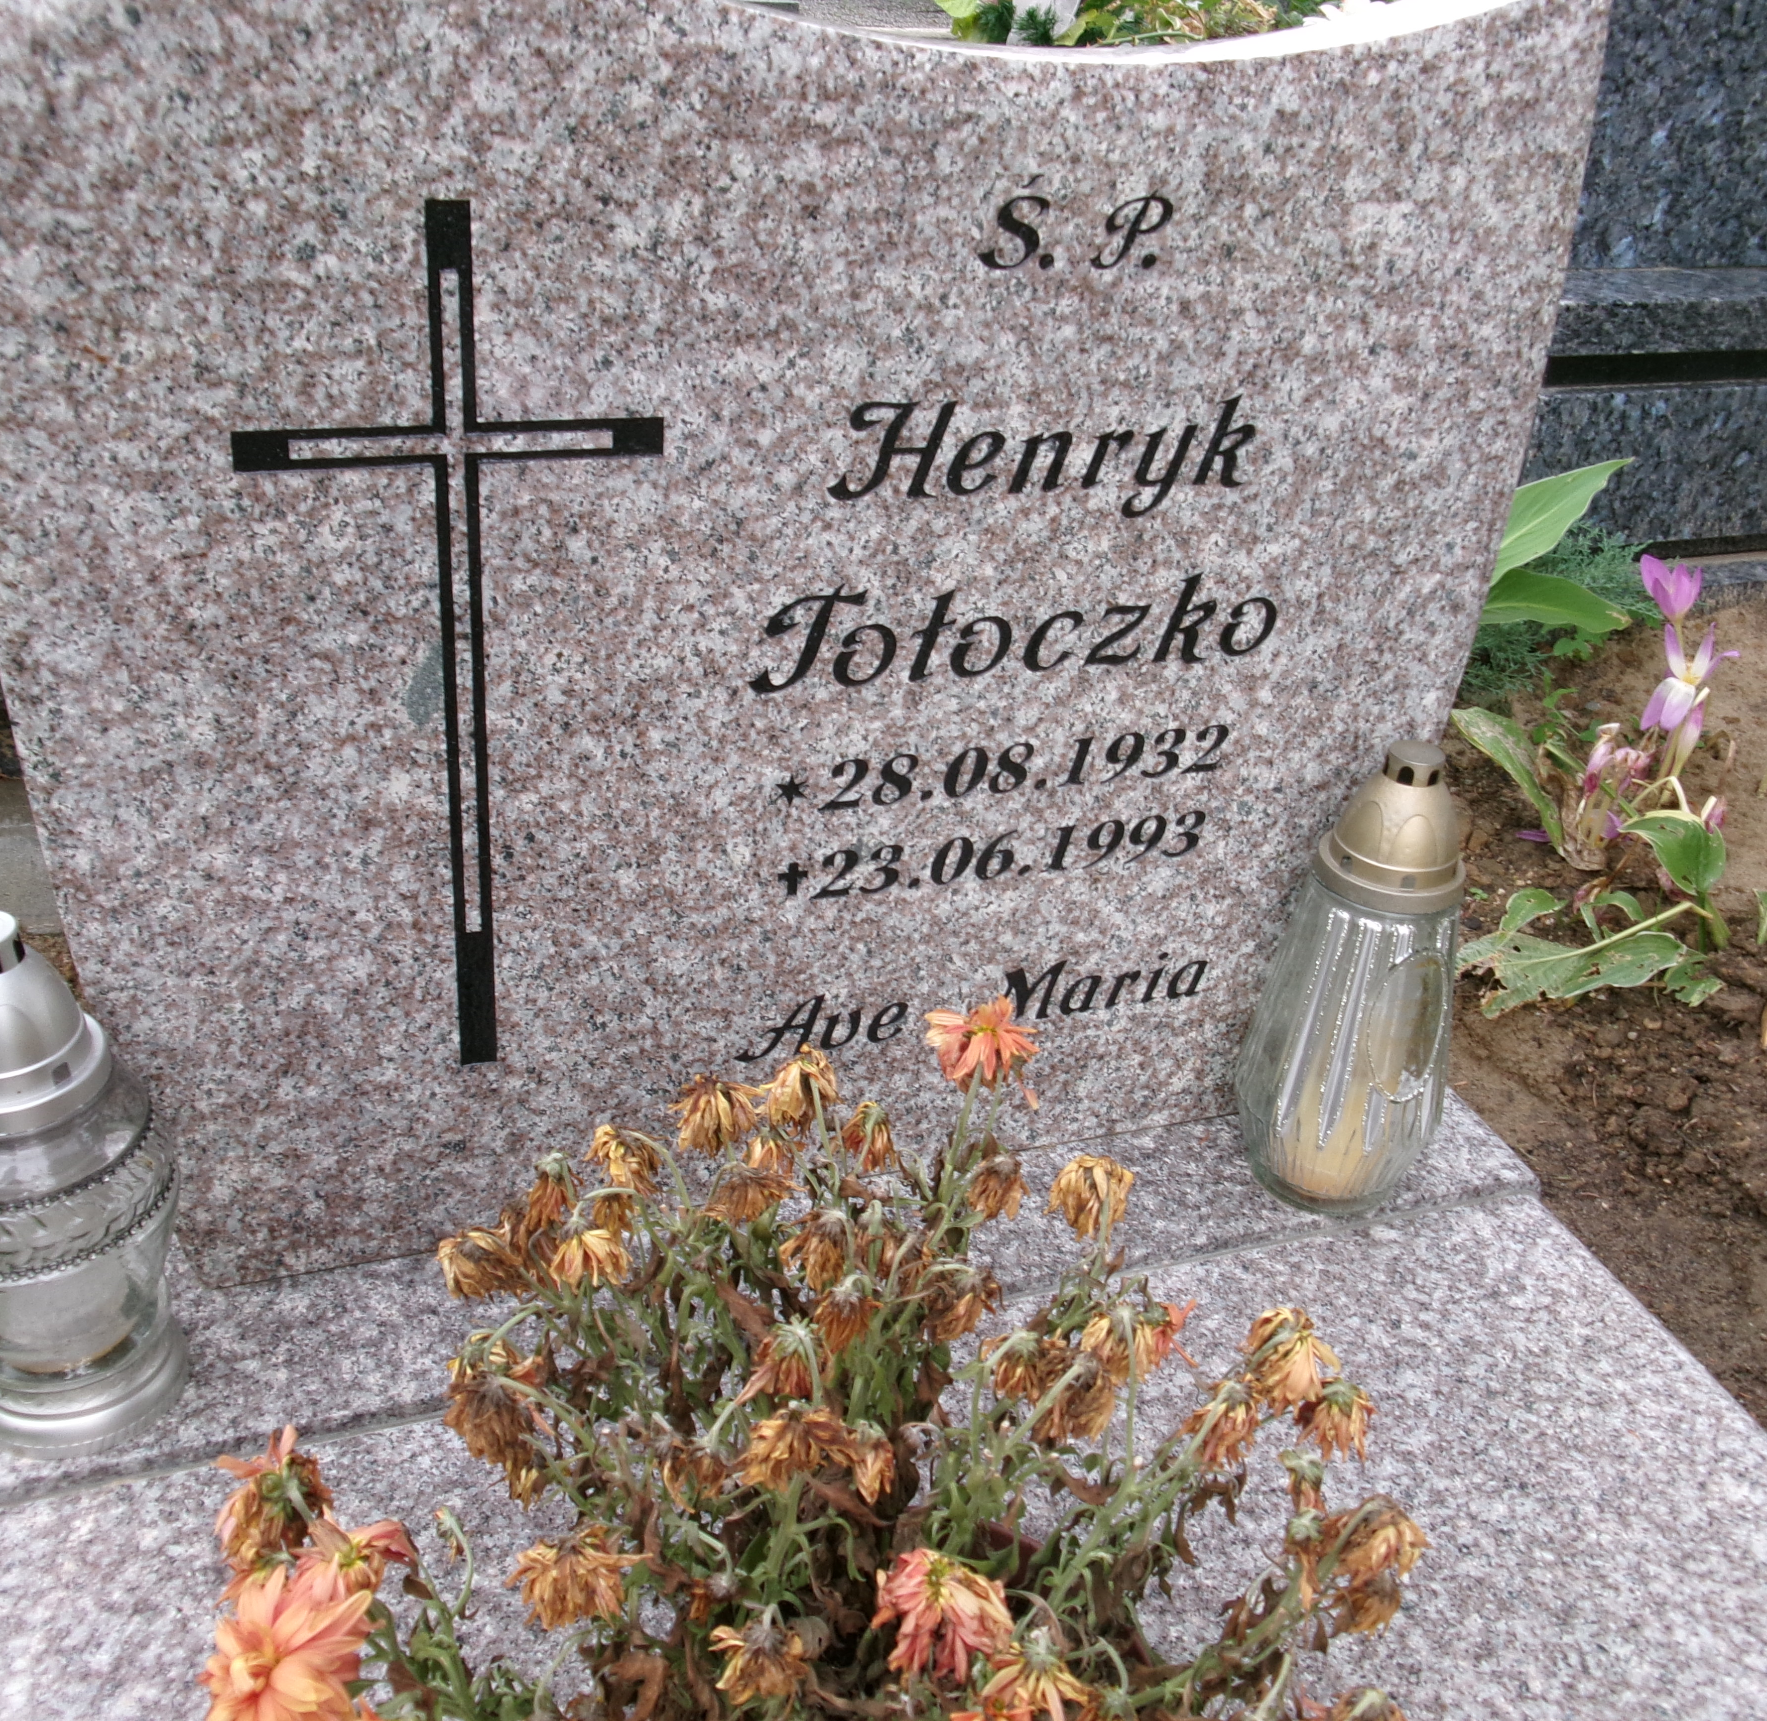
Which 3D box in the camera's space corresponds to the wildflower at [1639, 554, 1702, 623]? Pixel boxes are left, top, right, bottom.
[{"bbox_3d":[0.624,-0.215,1.470,0.049,0.052,0.046,15,29,20],"label":"wildflower"}]

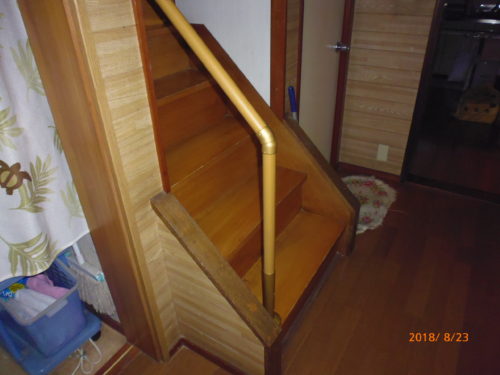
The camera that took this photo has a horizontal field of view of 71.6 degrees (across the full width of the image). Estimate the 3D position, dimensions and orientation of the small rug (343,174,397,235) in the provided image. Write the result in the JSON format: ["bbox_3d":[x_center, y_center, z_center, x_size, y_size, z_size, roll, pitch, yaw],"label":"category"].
[{"bbox_3d":[0.695,0.091,2.284,0.454,0.020,0.750,17,36,29],"label":"small rug"}]

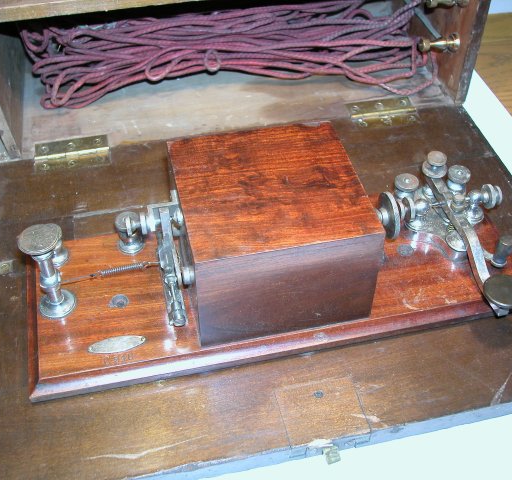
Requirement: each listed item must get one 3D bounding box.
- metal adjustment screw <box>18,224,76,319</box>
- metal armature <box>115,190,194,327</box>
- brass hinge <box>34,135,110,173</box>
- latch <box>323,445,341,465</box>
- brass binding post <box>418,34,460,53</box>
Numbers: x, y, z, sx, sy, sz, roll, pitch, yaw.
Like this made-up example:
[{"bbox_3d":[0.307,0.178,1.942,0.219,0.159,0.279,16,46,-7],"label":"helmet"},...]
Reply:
[{"bbox_3d":[-0.135,0.020,0.461,0.027,0.067,0.027,-9,48,-10],"label":"metal adjustment screw"},{"bbox_3d":[-0.066,0.007,0.465,0.038,0.081,0.071,-9,48,-10],"label":"metal armature"},{"bbox_3d":[-0.159,-0.075,0.608,0.065,0.005,0.041,-9,48,-10],"label":"brass hinge"},{"bbox_3d":[0.047,0.131,0.430,0.009,0.005,0.010,-9,48,-9],"label":"latch"},{"bbox_3d":[0.166,-0.176,0.633,0.035,0.012,0.012,-9,48,-10],"label":"brass binding post"}]

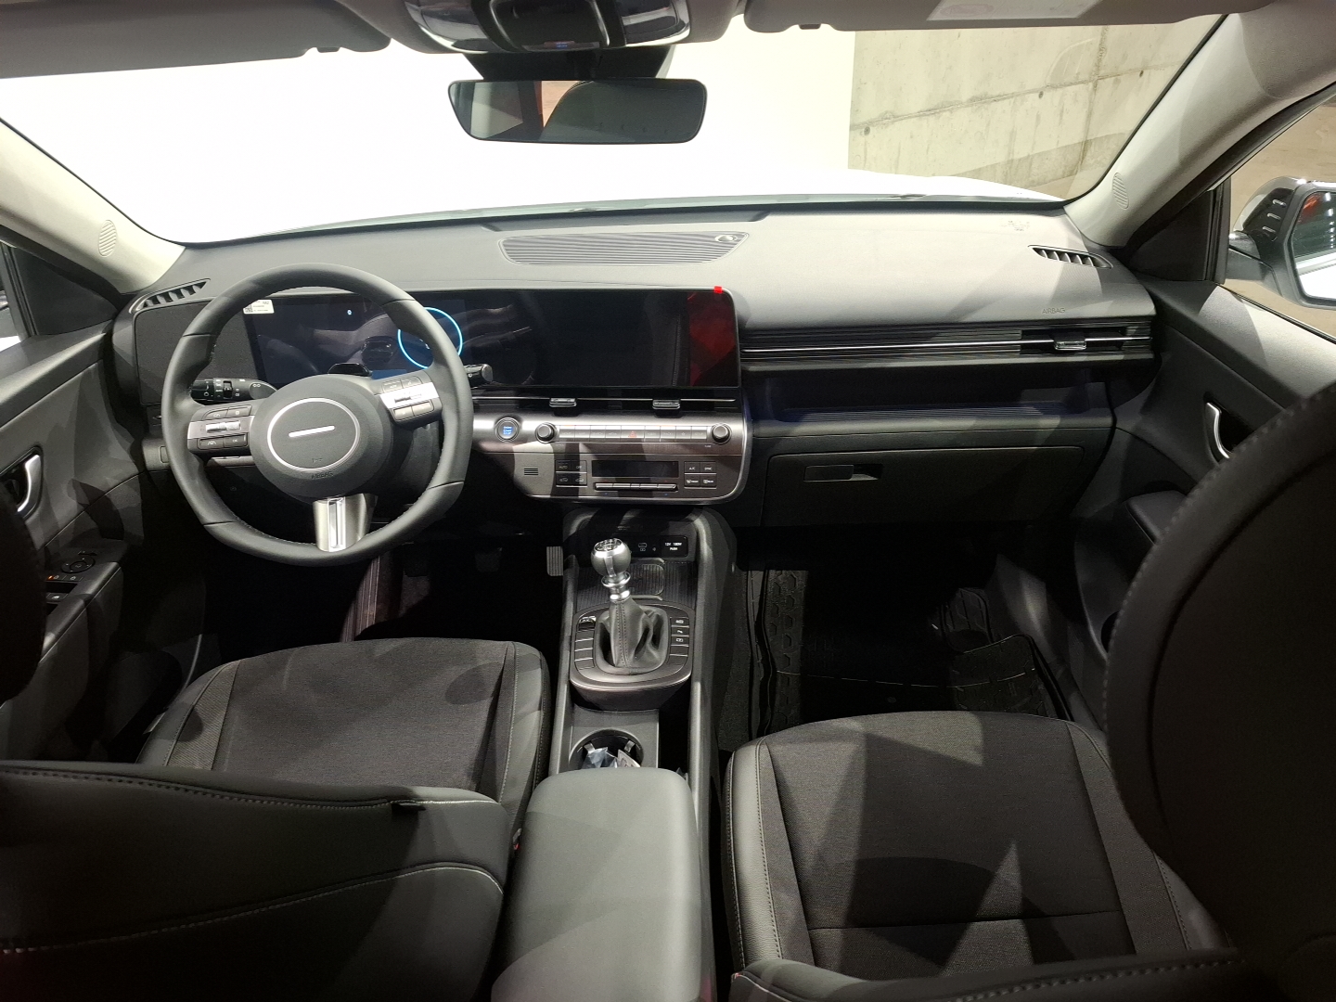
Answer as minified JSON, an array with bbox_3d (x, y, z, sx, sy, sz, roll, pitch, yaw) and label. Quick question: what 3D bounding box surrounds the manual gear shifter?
[{"bbox_3d":[-0.047,0.104,1.039,0.090,0.165,0.110,-3,27,0],"label":"manual gear shifter"}]

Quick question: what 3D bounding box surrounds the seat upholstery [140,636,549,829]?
[{"bbox_3d":[-0.420,0.387,1.075,0.500,0.180,0.510,-3,27,0],"label":"seat upholstery"}]

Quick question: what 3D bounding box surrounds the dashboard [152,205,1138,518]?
[{"bbox_3d":[-0.059,-0.233,1.424,1.390,0.400,0.480,-3,27,0],"label":"dashboard"}]

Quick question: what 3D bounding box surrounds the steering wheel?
[{"bbox_3d":[-0.417,-0.102,1.088,0.370,0.365,0.110,-3,0,0],"label":"steering wheel"}]

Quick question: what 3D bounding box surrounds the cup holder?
[{"bbox_3d":[-0.061,0.295,0.927,0.082,0.075,0.082,-3,27,0],"label":"cup holder"}]

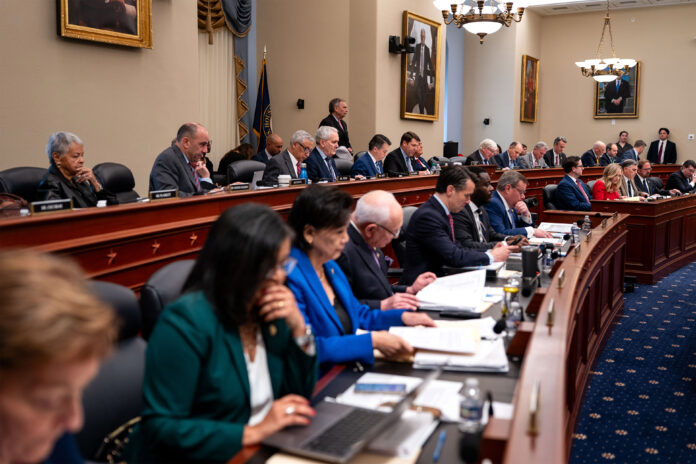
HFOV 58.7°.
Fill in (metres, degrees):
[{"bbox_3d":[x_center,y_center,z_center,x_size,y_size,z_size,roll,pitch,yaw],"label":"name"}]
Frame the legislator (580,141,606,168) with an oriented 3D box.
[{"bbox_3d":[3.584,-0.718,9.241,0.750,1.270,0.580,8,11,43],"label":"legislator"}]

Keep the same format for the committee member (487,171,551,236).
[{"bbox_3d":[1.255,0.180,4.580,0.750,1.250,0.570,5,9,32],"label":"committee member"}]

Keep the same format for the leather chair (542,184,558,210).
[{"bbox_3d":[2.479,0.010,6.891,0.660,1.060,0.640,7,10,40],"label":"leather chair"}]

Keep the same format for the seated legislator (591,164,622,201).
[{"bbox_3d":[2.976,-0.161,7.082,0.780,1.250,0.500,7,10,41],"label":"seated legislator"}]

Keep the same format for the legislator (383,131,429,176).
[{"bbox_3d":[0.582,-0.395,6.391,0.780,1.270,0.600,6,10,34],"label":"legislator"}]

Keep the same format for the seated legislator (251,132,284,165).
[{"bbox_3d":[-0.772,-0.347,6.213,0.750,1.270,0.580,6,10,33],"label":"seated legislator"}]

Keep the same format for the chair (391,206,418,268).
[{"bbox_3d":[0.592,0.419,3.458,0.660,1.100,0.650,5,9,29],"label":"chair"}]

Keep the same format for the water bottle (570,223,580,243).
[{"bbox_3d":[1.545,0.008,4.200,0.057,0.140,0.057,4,8,25],"label":"water bottle"}]

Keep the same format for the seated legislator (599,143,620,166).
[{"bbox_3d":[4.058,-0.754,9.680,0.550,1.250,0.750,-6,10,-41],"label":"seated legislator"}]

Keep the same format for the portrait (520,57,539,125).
[{"bbox_3d":[3.385,-2.691,11.600,0.080,1.230,0.940,6,10,34],"label":"portrait"}]

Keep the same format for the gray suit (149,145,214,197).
[{"bbox_3d":[-1.089,-0.239,4.117,0.480,0.680,0.500,3,8,21],"label":"gray suit"}]

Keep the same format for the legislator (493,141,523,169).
[{"bbox_3d":[1.991,-0.487,7.683,0.550,1.260,0.800,-6,10,-40],"label":"legislator"}]

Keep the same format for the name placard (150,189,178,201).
[{"bbox_3d":[-1.190,-0.237,4.000,0.045,0.054,0.260,3,8,22],"label":"name placard"}]

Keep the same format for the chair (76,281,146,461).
[{"bbox_3d":[-0.513,0.690,1.727,0.660,1.100,0.640,3,8,19],"label":"chair"}]

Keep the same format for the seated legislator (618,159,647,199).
[{"bbox_3d":[3.351,-0.251,7.541,0.750,1.270,0.580,7,11,40],"label":"seated legislator"}]

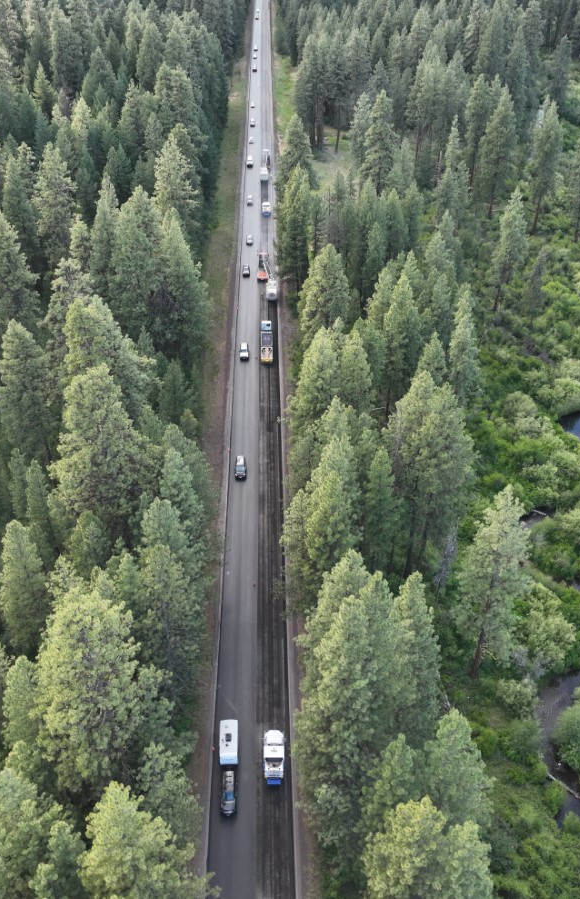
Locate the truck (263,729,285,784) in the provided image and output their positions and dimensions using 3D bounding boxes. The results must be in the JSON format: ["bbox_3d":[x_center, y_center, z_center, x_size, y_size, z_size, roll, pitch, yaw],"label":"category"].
[{"bbox_3d":[-2.041,39.178,106.669,2.600,3.100,7.260,-1,36,-1],"label":"truck"}]

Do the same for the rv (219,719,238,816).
[{"bbox_3d":[-7.679,40.189,105.300,2.350,3.050,12.180,-2,36,-3],"label":"rv"}]

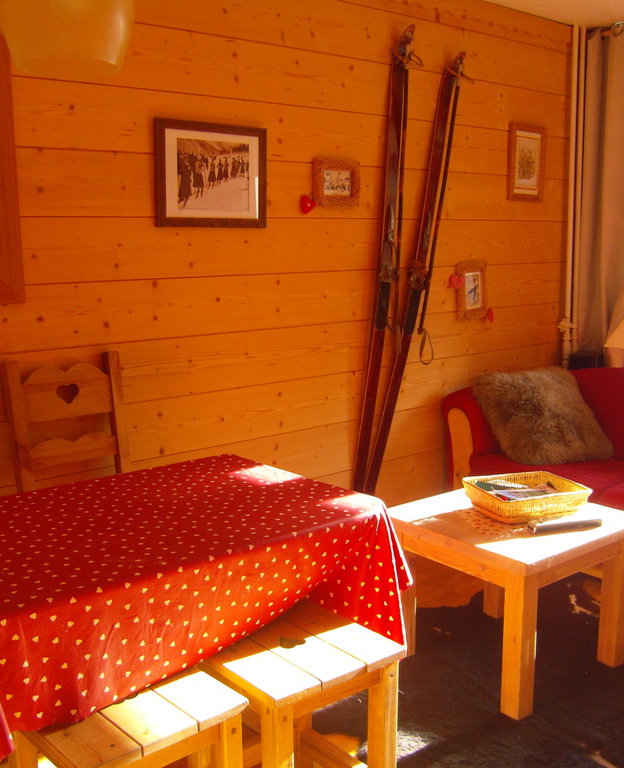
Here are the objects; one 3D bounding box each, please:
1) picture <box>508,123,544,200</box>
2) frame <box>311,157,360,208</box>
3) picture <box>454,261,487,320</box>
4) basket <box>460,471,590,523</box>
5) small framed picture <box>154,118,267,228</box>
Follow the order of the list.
[{"bbox_3d":[0.993,-1.025,3.850,0.260,0.338,0.022,-8,11,-37],"label":"picture"},{"bbox_3d":[0.086,-0.768,3.177,0.237,0.174,0.025,-8,11,-37],"label":"frame"},{"bbox_3d":[0.714,-0.418,3.717,0.198,0.252,0.025,-8,11,-37],"label":"picture"},{"bbox_3d":[0.684,0.360,2.638,0.325,0.080,0.240,-5,10,-20],"label":"basket"},{"bbox_3d":[-0.344,-0.715,2.848,0.444,0.348,0.025,-8,11,-37],"label":"small framed picture"}]

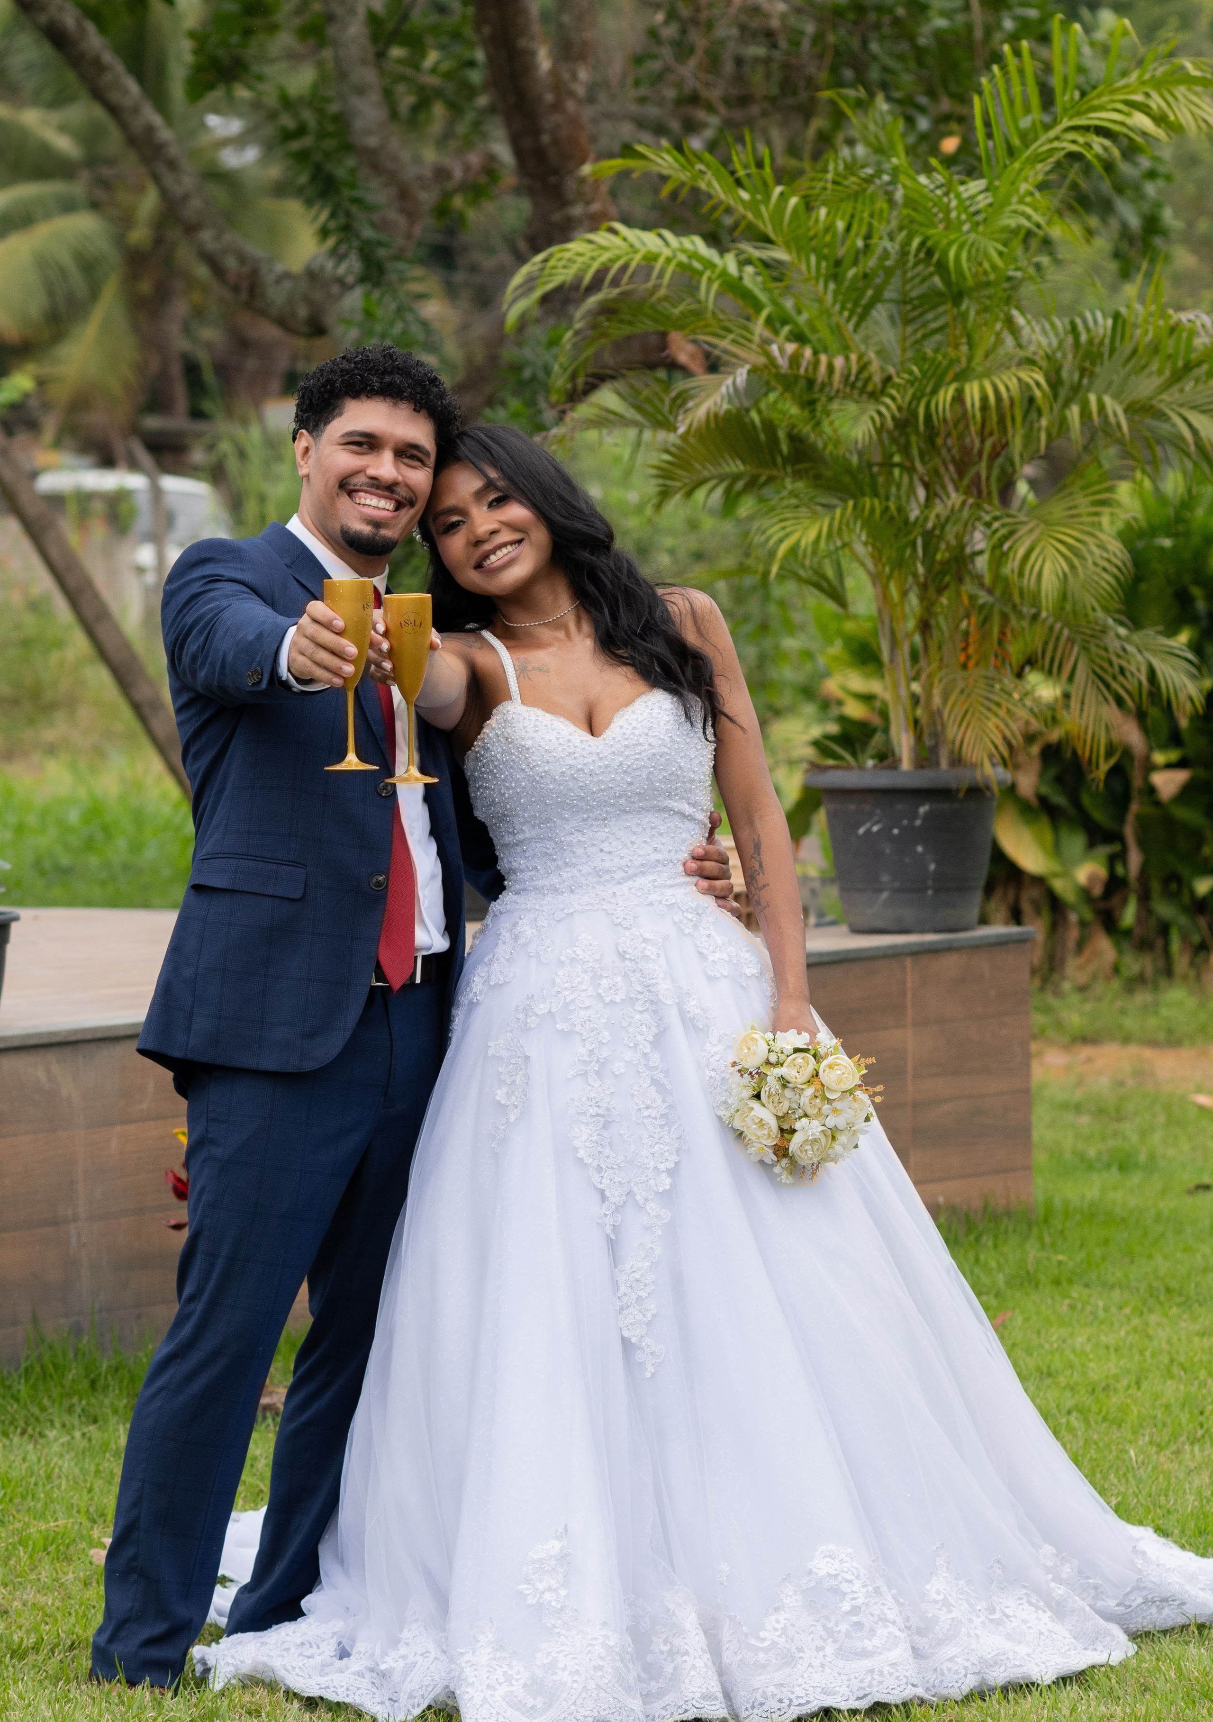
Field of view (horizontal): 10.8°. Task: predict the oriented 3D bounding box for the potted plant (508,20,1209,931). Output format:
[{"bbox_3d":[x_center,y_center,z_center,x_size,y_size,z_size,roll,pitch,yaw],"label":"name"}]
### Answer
[{"bbox_3d":[0.595,-0.810,13.400,1.600,1.900,1.450,-1,3,0],"label":"potted plant"}]

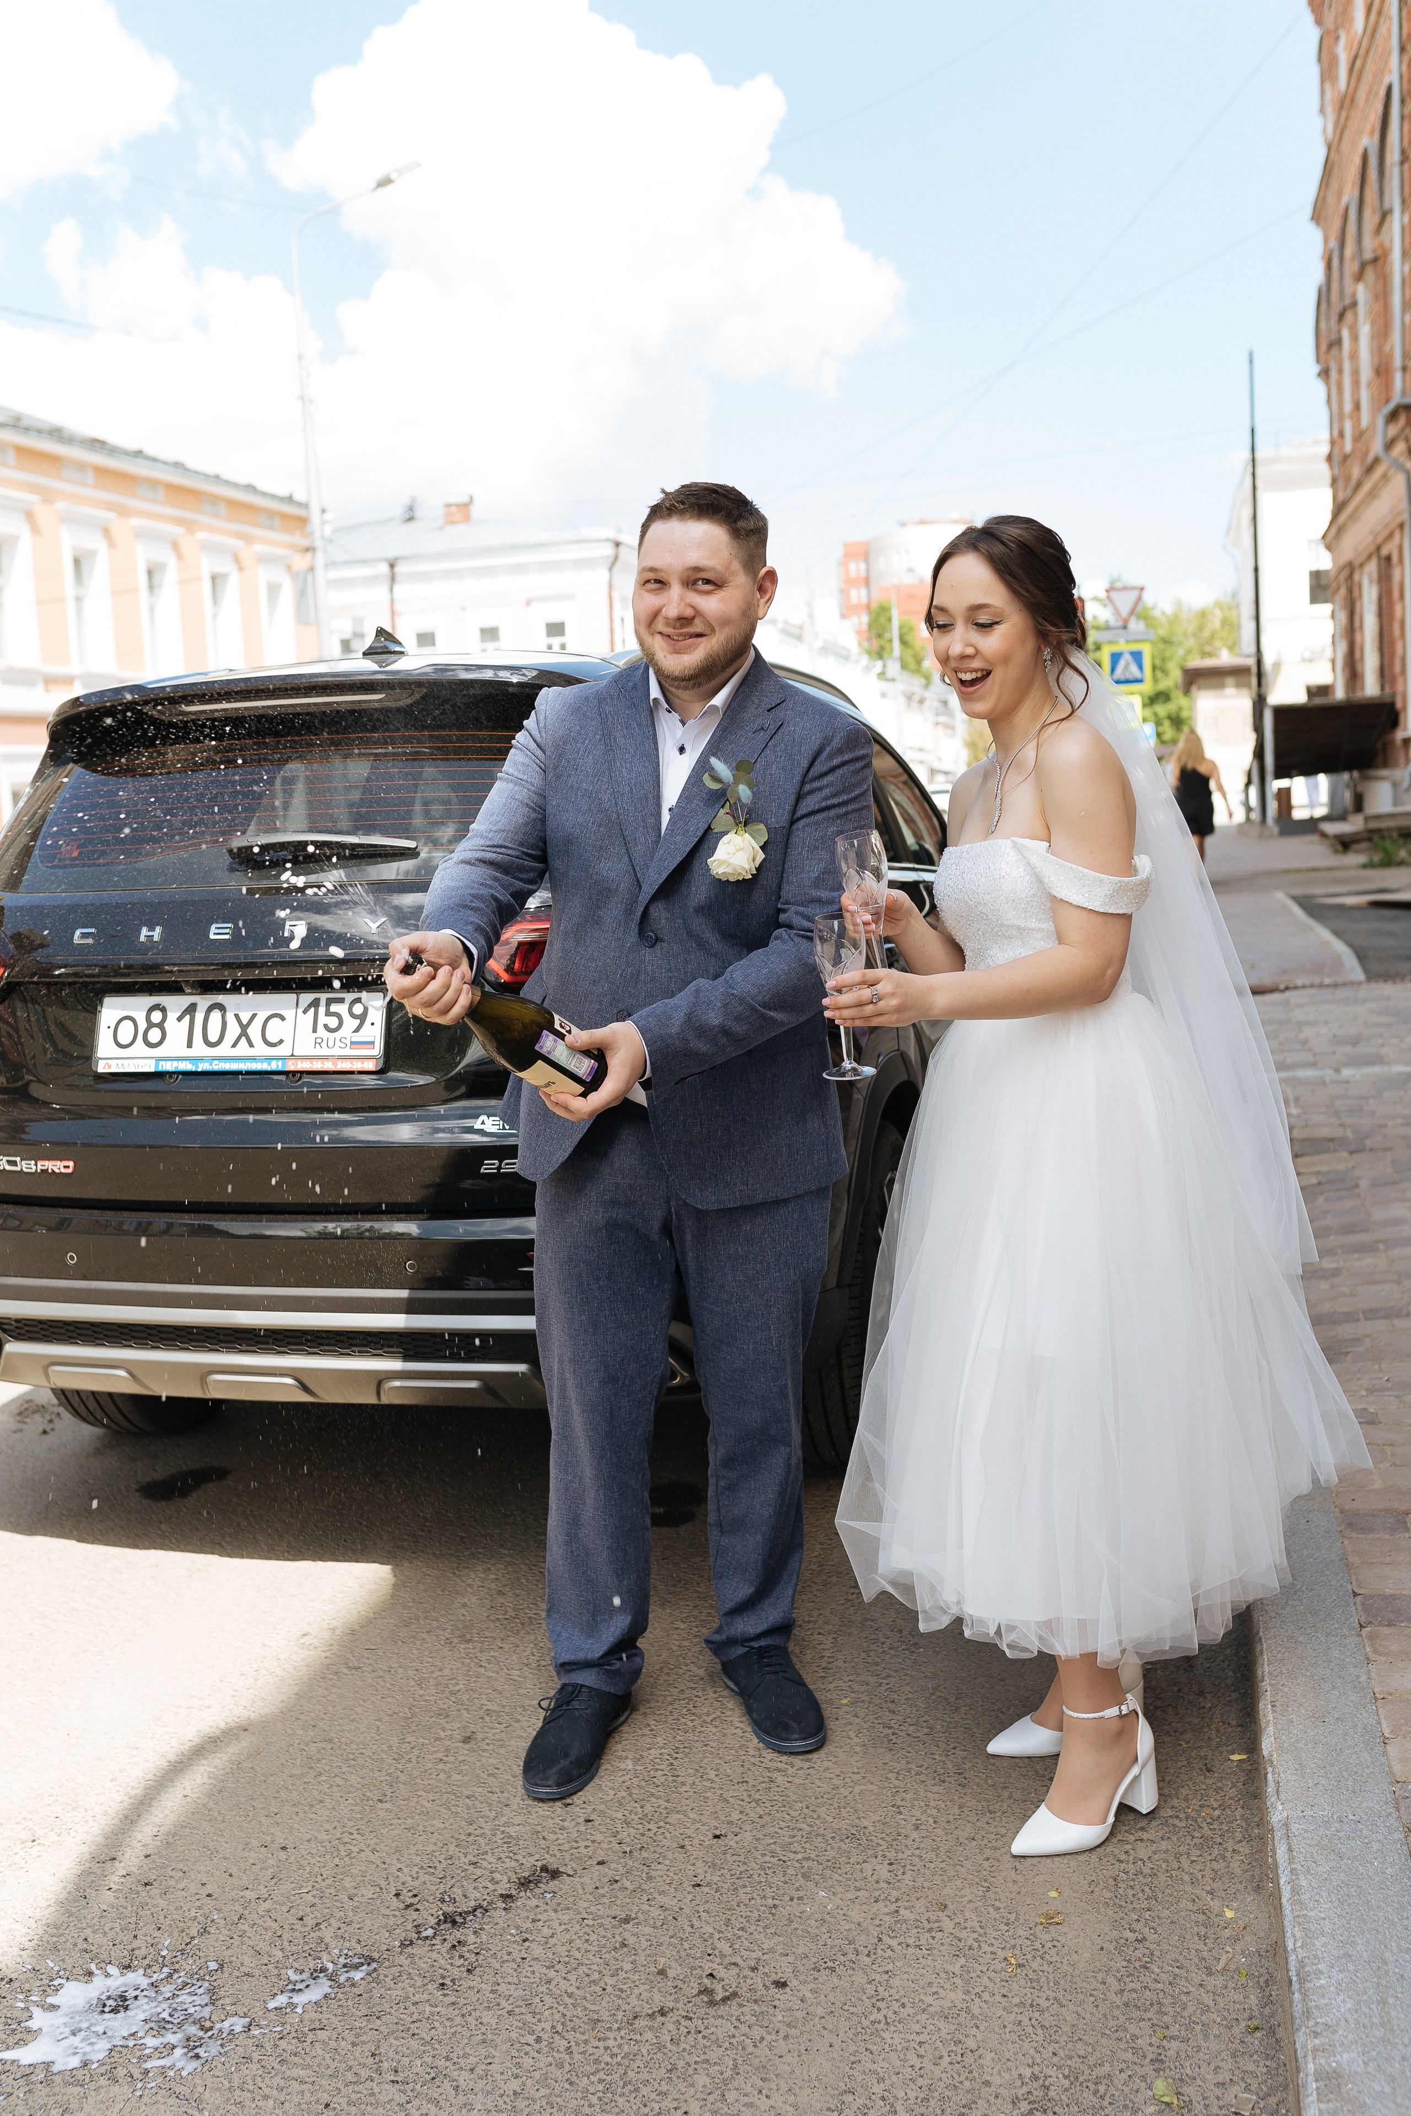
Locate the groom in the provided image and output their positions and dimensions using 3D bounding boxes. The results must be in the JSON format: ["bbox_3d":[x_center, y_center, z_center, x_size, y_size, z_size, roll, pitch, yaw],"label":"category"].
[{"bbox_3d":[-0.081,0.100,2.800,0.620,1.770,0.500,-1,6,15],"label":"groom"}]

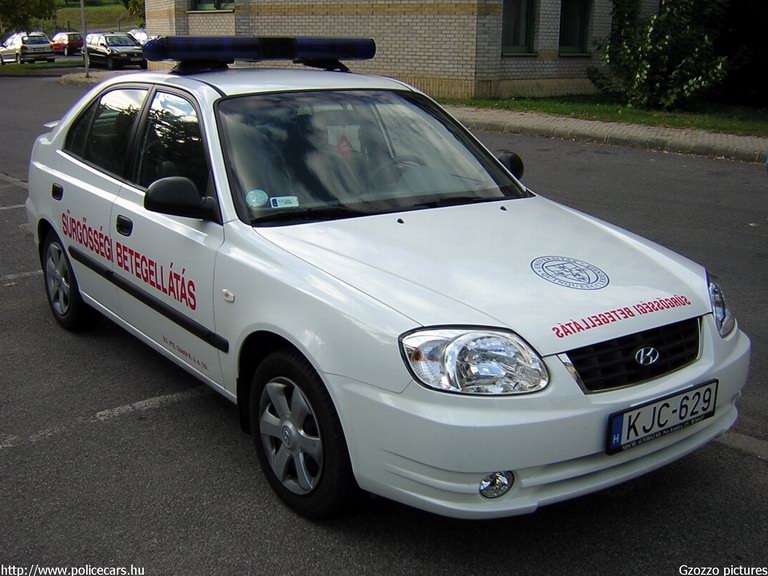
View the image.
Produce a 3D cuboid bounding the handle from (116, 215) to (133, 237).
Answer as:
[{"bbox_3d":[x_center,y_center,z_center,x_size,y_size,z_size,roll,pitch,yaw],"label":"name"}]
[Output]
[{"bbox_3d":[-1.109,-0.265,3.419,0.040,0.090,0.160,-9,18,-36],"label":"handle"}]

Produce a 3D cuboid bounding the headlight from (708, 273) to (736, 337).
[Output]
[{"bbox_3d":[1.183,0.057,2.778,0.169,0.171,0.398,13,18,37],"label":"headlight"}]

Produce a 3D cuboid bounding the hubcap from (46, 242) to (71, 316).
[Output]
[{"bbox_3d":[-1.806,-0.046,4.425,0.060,0.385,0.385,-9,18,-36],"label":"hubcap"}]

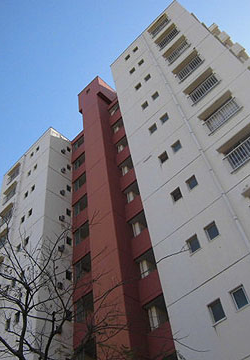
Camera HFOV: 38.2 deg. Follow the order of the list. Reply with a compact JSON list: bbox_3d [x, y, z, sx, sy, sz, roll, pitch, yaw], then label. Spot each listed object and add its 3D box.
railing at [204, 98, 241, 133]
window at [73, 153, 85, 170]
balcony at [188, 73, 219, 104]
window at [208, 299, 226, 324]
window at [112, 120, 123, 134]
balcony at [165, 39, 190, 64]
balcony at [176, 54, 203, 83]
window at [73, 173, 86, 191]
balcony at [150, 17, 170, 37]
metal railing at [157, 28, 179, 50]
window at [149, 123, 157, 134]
[{"bbox_3d":[4.359,-2.748,15.963,0.384,0.931,1.843,34,-64,-30],"label":"railing"},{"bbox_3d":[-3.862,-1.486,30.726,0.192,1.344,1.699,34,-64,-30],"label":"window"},{"bbox_3d":[4.031,-4.470,18.139,0.384,0.931,1.824,34,-64,-30],"label":"balcony"},{"bbox_3d":[2.885,4.122,11.196,0.134,0.682,0.499,34,-64,-30],"label":"window"},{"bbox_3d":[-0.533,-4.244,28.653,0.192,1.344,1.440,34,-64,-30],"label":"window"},{"bbox_3d":[3.351,-8.002,22.651,0.120,0.911,1.829,35,-64,-30],"label":"balcony"},{"bbox_3d":[3.678,-6.276,20.470,0.120,0.911,1.829,35,-64,-30],"label":"balcony"},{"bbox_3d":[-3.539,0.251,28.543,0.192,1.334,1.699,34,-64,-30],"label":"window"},{"bbox_3d":[2.698,-11.454,27.012,0.250,0.911,1.829,35,-64,-30],"label":"balcony"},{"bbox_3d":[3.025,-9.728,24.831,0.250,0.911,1.829,35,-64,-30],"label":"metal railing"},{"bbox_3d":[1.577,-2.783,19.987,0.120,0.674,0.493,35,-64,-30],"label":"window"}]

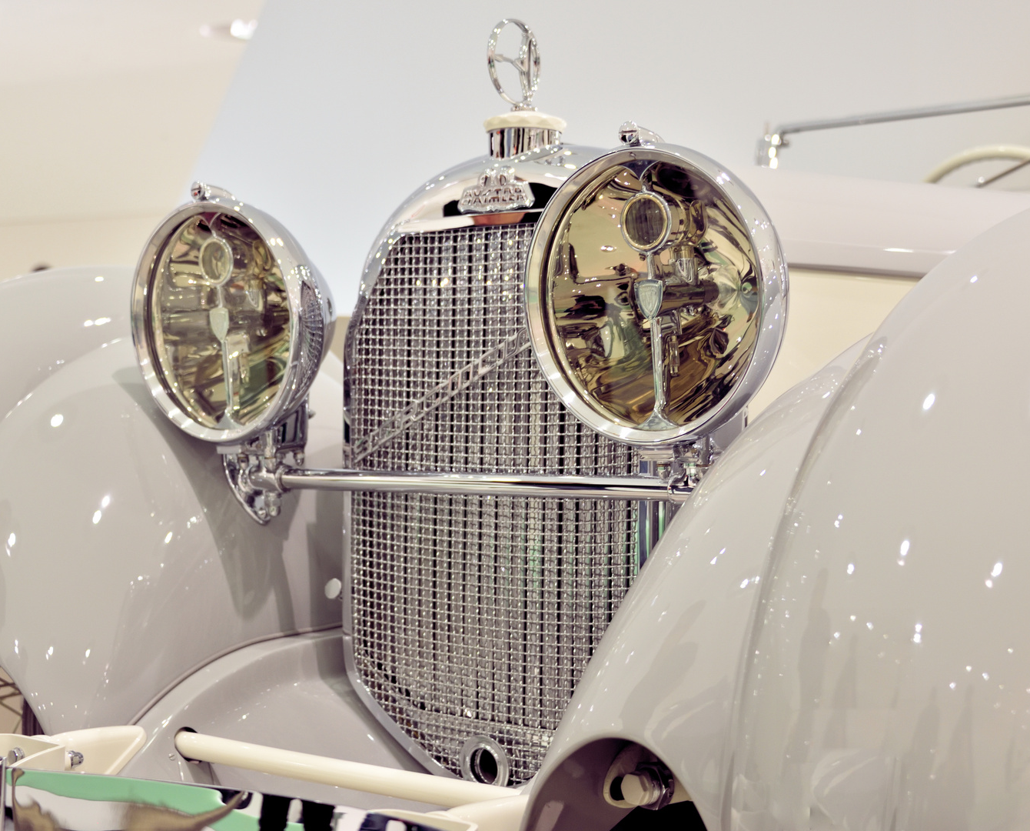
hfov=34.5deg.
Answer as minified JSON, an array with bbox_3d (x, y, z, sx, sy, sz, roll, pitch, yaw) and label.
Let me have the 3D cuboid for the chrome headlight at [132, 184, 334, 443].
[{"bbox_3d":[-0.296,-0.127,1.973,0.284,0.300,0.186,0,6,39],"label":"chrome headlight"}]

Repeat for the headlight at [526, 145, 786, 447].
[{"bbox_3d":[0.170,-0.118,1.606,0.284,0.284,0.186,0,6,39],"label":"headlight"}]

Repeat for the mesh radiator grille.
[{"bbox_3d":[-0.031,0.097,1.828,0.424,0.613,0.059,1,2,39],"label":"mesh radiator grille"}]

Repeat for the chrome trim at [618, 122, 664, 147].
[{"bbox_3d":[0.117,-0.260,1.538,0.020,0.024,0.059,0,6,39],"label":"chrome trim"}]

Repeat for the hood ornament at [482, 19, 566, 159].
[{"bbox_3d":[0.010,-0.369,1.877,0.093,0.159,0.093,1,3,44],"label":"hood ornament"}]

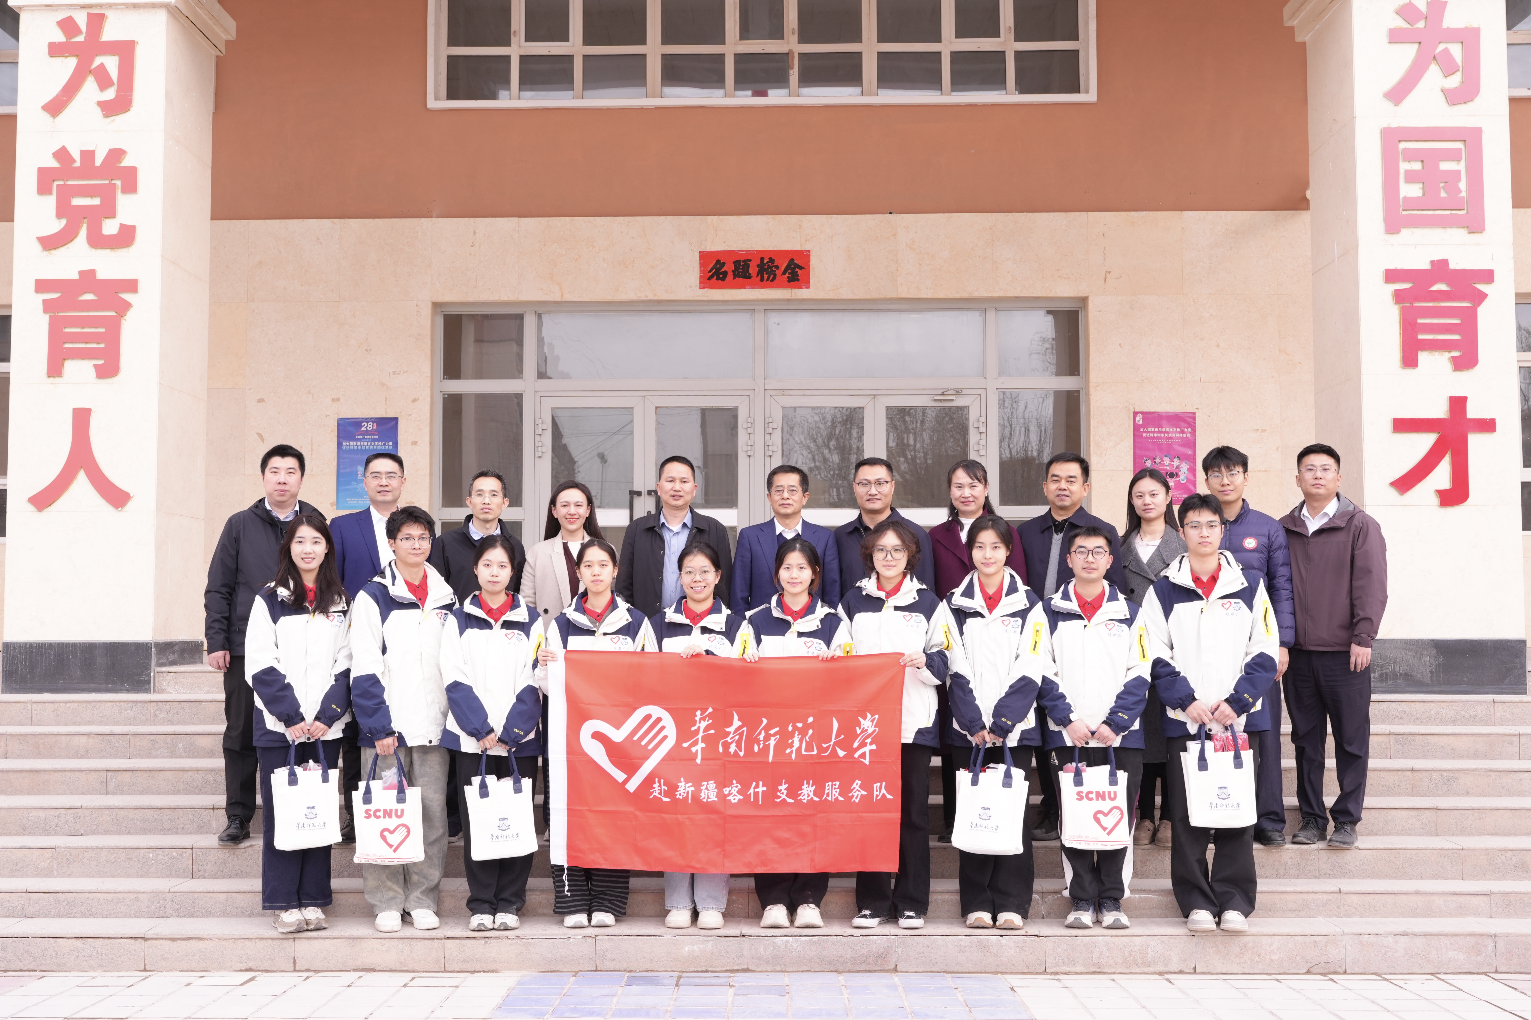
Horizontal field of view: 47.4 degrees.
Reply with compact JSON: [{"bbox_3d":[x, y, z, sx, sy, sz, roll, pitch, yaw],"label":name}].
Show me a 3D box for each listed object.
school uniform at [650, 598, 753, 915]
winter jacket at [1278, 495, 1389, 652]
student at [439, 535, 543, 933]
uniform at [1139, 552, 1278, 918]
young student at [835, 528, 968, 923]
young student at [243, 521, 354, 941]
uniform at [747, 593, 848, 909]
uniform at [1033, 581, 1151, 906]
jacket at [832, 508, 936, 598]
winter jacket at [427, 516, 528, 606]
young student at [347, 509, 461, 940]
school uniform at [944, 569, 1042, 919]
[{"bbox_3d":[-0.267,1.027,7.271,0.429,1.313,0.350,0,-4,0],"label":"school uniform"},{"bbox_3d":[2.535,0.283,7.893,0.480,0.710,0.340,-2,-5,28],"label":"winter jacket"},{"bbox_3d":[-1.149,0.919,7.302,0.430,1.631,0.320,1,-4,-9],"label":"student"},{"bbox_3d":[1.847,0.934,7.276,0.584,1.519,0.360,-1,-4,7],"label":"uniform"},{"bbox_3d":[0.535,0.870,7.245,0.500,1.685,0.360,-1,-4,8],"label":"young student"},{"bbox_3d":[-1.923,0.867,7.246,0.450,1.720,0.370,1,-5,-16],"label":"young student"},{"bbox_3d":[0.130,1.021,7.295,0.430,1.330,0.330,0,-4,0],"label":"uniform"},{"bbox_3d":[1.362,0.972,7.274,0.494,1.344,0.350,0,-4,5],"label":"uniform"},{"bbox_3d":[0.507,0.344,7.814,0.515,0.700,0.300,0,-4,3],"label":"jacket"},{"bbox_3d":[-1.275,0.367,7.886,0.500,0.692,0.320,1,-4,-9],"label":"winter jacket"},{"bbox_3d":[-1.494,0.852,7.247,0.460,1.740,0.380,2,-5,-22],"label":"young student"},{"bbox_3d":[0.954,0.975,7.298,0.430,1.460,0.310,-1,-4,13],"label":"school uniform"}]

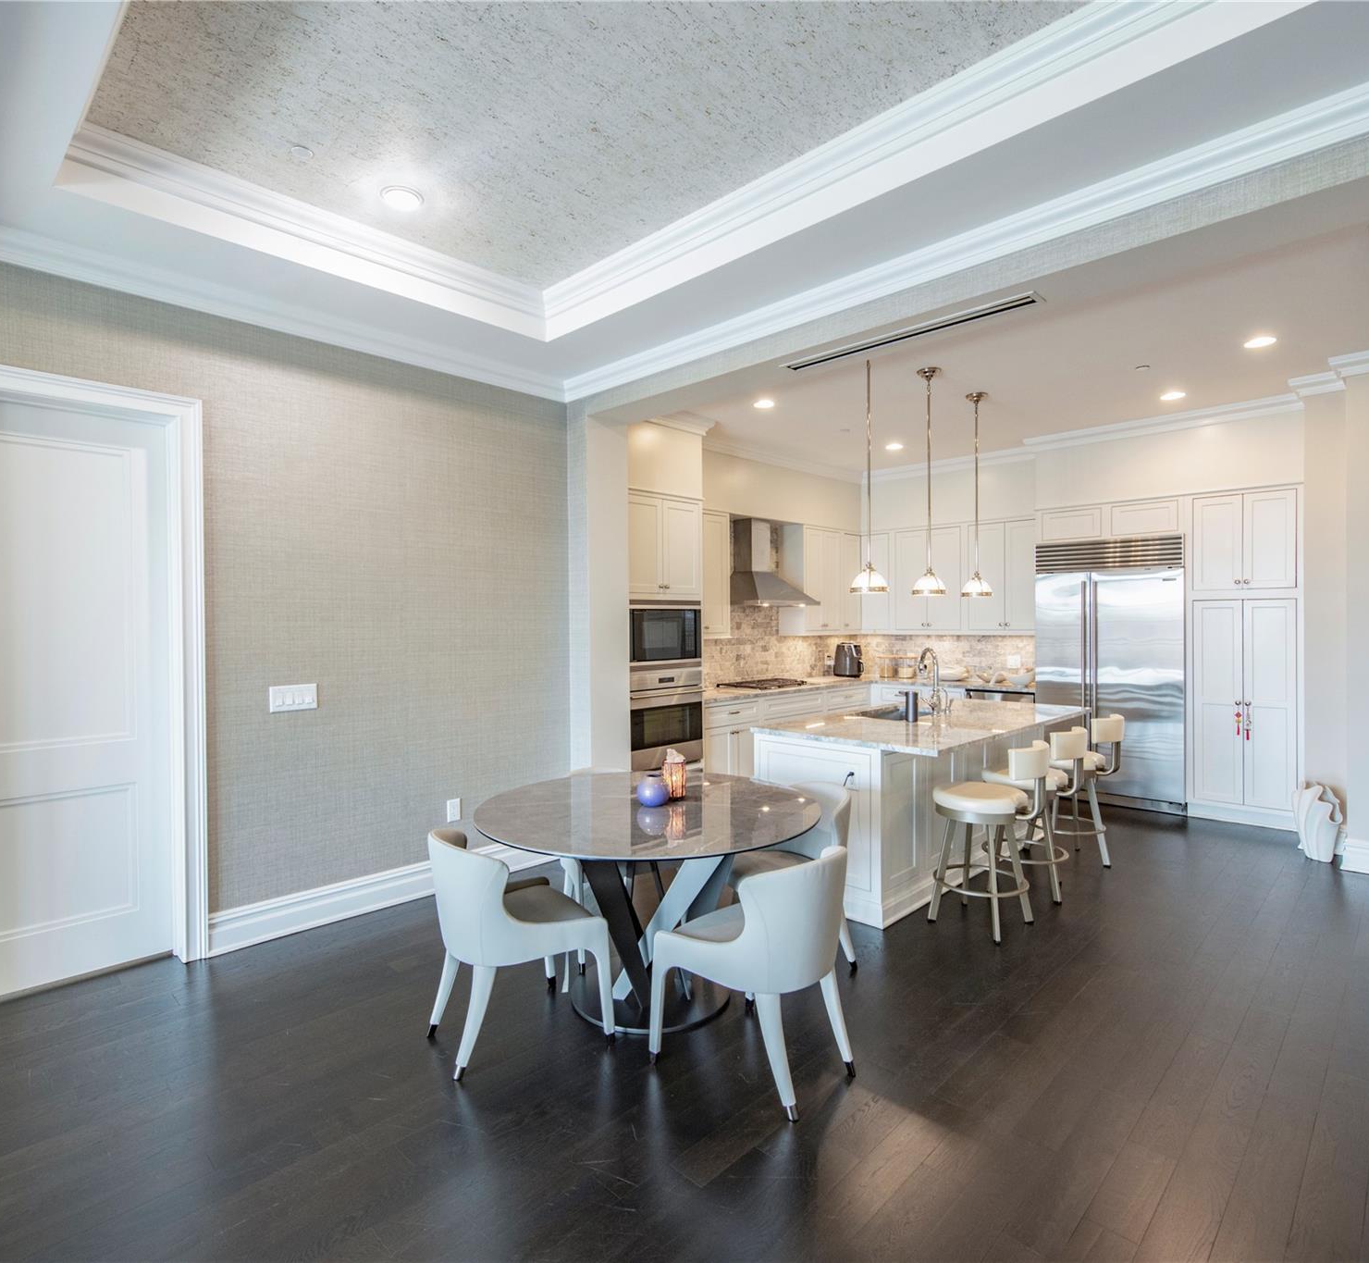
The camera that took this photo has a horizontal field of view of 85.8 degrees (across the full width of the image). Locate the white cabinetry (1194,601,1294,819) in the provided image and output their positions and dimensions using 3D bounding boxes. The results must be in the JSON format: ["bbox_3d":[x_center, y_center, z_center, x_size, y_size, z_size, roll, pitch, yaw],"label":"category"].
[{"bbox_3d":[4.291,0.515,5.607,0.640,1.510,0.620,0,1,44],"label":"white cabinetry"}]

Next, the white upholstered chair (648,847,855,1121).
[{"bbox_3d":[0.257,1.088,2.494,0.560,0.760,0.575,-1,1,-44],"label":"white upholstered chair"}]

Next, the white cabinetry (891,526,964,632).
[{"bbox_3d":[2.541,-0.524,7.529,0.770,1.030,0.330,1,1,44],"label":"white cabinetry"}]

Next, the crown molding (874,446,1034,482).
[{"bbox_3d":[2.551,-1.612,7.198,1.880,0.110,0.110,1,1,44],"label":"crown molding"}]

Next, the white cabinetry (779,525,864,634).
[{"bbox_3d":[1.430,-0.498,7.665,0.320,1.080,1.070,1,1,44],"label":"white cabinetry"}]

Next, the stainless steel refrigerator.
[{"bbox_3d":[3.625,0.323,6.202,1.075,2.130,0.650,1,1,44],"label":"stainless steel refrigerator"}]

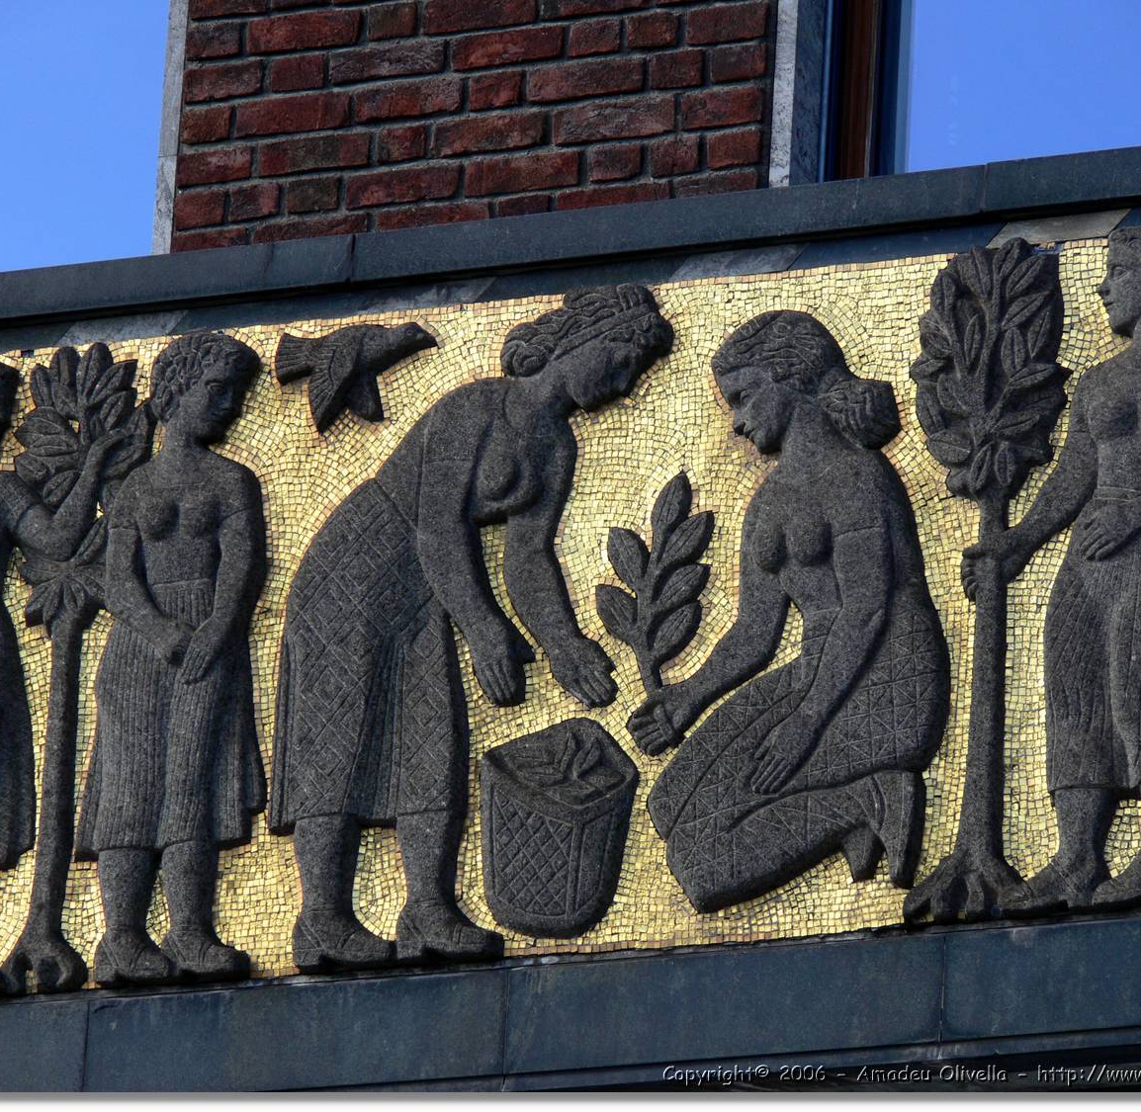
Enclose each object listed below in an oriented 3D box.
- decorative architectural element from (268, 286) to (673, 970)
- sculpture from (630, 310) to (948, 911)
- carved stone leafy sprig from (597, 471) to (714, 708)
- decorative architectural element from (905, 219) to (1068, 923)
[{"bbox_3d":[-0.220,0.153,24.039,0.888,1.519,0.120,-6,-23,21],"label":"decorative architectural element"},{"bbox_3d":[0.472,0.102,23.763,0.723,1.364,0.120,-6,-23,21],"label":"sculpture"},{"bbox_3d":[0.177,0.080,23.937,0.262,0.547,0.055,-6,-23,21],"label":"carved stone leafy sprig"},{"bbox_3d":[0.869,0.044,23.628,0.363,1.538,0.100,-6,-23,21],"label":"decorative architectural element"}]

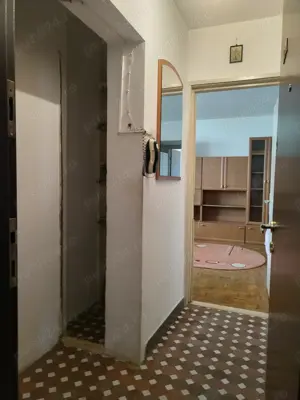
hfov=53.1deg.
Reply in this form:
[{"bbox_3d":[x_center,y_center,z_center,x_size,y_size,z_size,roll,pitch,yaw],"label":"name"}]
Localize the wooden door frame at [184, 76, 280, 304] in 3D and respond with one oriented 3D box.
[{"bbox_3d":[0.782,-0.011,2.741,0.870,2.120,0.130,3,4,22],"label":"wooden door frame"}]

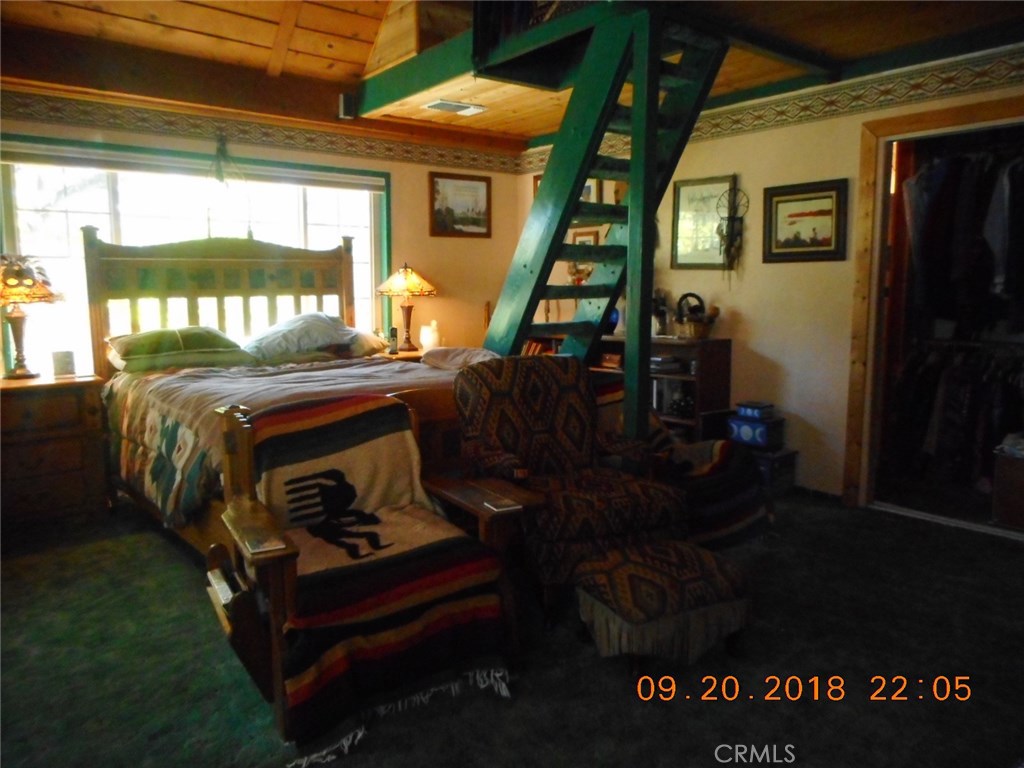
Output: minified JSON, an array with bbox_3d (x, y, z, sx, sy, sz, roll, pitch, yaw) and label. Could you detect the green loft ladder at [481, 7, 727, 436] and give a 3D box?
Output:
[{"bbox_3d":[0.301,-0.546,4.236,0.640,2.530,1.780,-6,10,-36],"label":"green loft ladder"}]

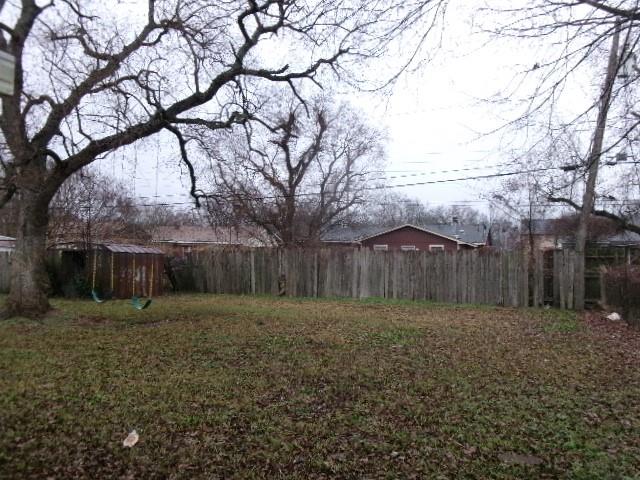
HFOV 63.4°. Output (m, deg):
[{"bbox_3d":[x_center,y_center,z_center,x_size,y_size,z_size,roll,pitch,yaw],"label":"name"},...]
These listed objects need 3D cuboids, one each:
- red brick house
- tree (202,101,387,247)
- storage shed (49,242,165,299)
[{"bbox_3d":[7.200,0.820,41.500,13.300,4.300,10.500,0,-2,16],"label":"red brick house"},{"bbox_3d":[-1.330,-2.300,25.300,9.000,9.300,8.500,0,-2,23],"label":"tree"},{"bbox_3d":[-7.990,1.070,19.600,2.980,1.970,2.600,0,-2,23],"label":"storage shed"}]

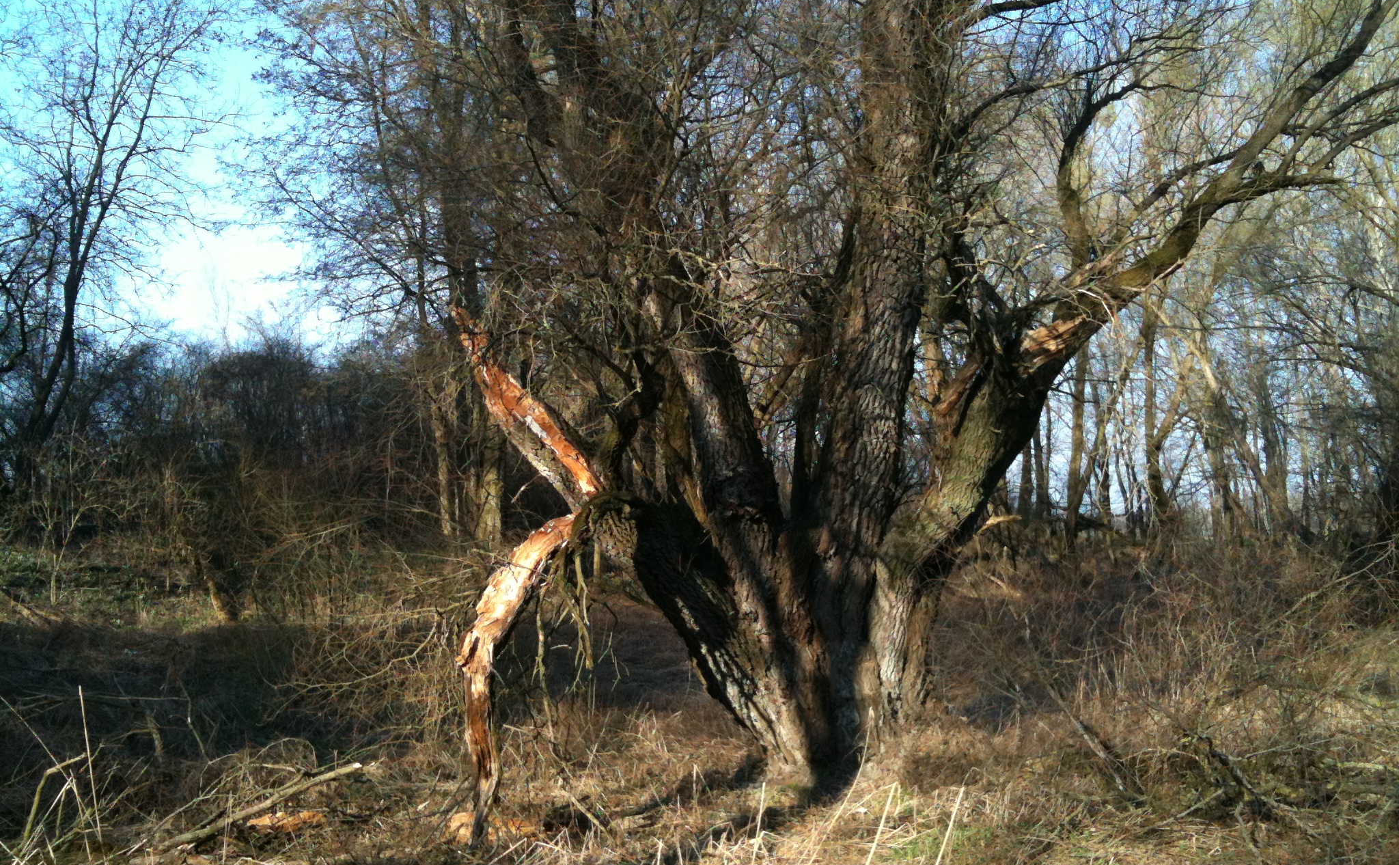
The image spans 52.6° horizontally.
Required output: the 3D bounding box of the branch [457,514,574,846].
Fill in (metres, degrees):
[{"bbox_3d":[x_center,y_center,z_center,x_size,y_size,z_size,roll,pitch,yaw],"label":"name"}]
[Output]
[{"bbox_3d":[-0.885,1.180,6.750,0.520,1.520,0.330,1,-3,-17],"label":"branch"}]

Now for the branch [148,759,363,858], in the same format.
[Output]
[{"bbox_3d":[-2.120,1.820,6.950,0.150,0.220,1.220,-2,-4,34],"label":"branch"}]

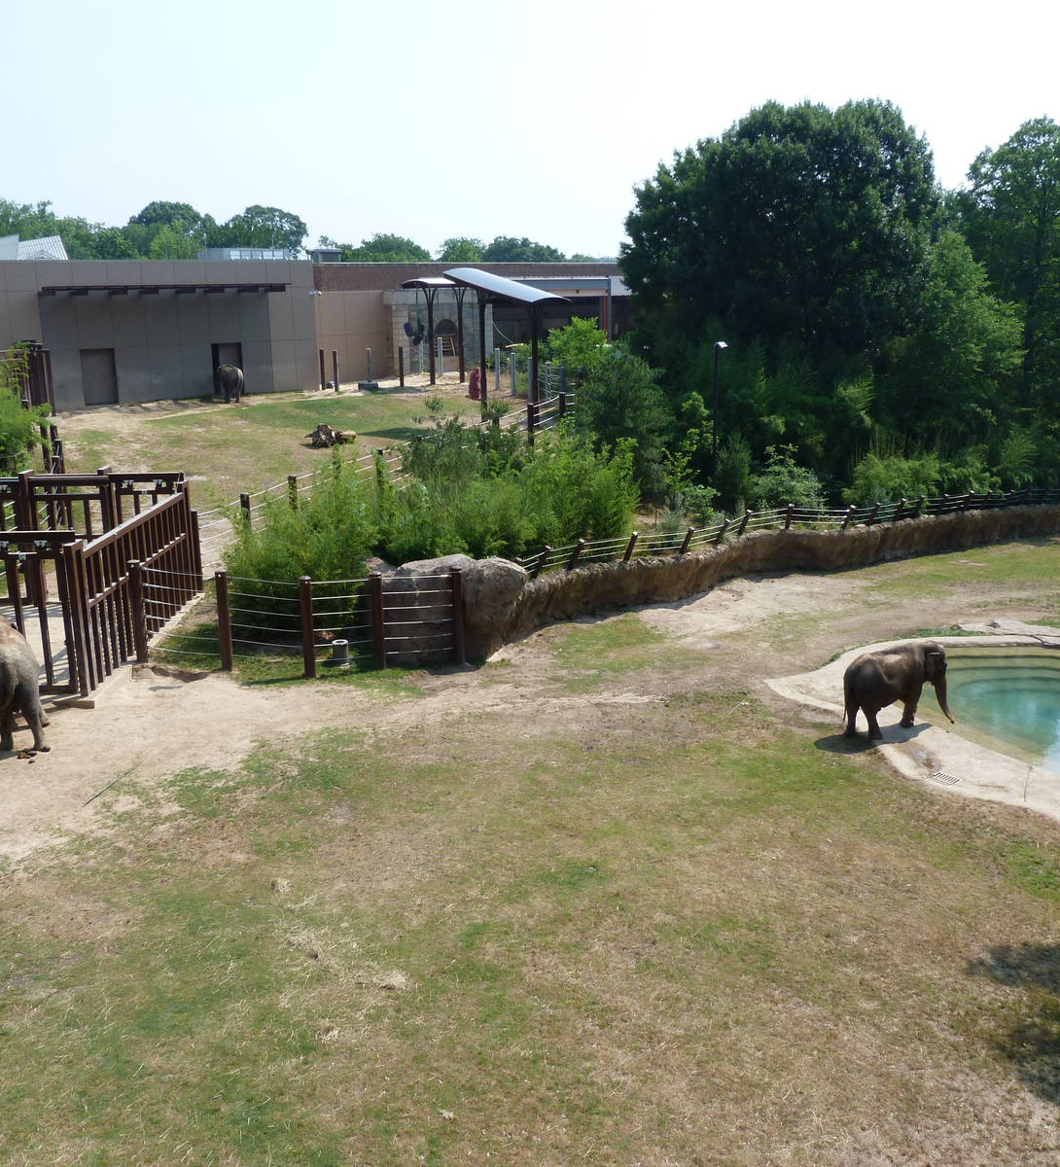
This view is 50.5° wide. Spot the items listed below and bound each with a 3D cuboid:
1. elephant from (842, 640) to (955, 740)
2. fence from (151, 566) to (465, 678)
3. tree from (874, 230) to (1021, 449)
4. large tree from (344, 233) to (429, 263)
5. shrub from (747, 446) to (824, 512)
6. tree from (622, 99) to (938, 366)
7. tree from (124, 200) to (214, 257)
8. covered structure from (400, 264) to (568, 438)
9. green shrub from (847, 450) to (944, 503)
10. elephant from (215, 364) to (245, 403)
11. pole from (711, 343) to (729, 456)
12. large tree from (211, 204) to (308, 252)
[{"bbox_3d":[9.344,2.611,28.599,2.950,2.300,1.100,-7,15,-22],"label":"elephant"},{"bbox_3d":[-5.926,1.037,30.117,8.400,2.650,1.000,-1,14,-1],"label":"fence"},{"bbox_3d":[23.059,-12.940,61.694,7.800,11.969,7.000,4,15,20],"label":"tree"},{"bbox_3d":[-17.790,-36.190,141.330,10.370,14.870,9.850,-2,14,-7],"label":"large tree"},{"bbox_3d":[11.020,-4.350,48.530,3.330,3.010,2.830,2,14,13],"label":"shrub"},{"bbox_3d":[13.430,-16.610,60.520,16.510,17.690,14.860,2,14,12],"label":"tree"},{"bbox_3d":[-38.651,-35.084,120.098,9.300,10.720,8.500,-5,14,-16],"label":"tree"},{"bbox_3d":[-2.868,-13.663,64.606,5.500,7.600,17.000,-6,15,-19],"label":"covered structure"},{"bbox_3d":[16.740,-4.650,51.540,4.130,2.800,3.100,4,14,18],"label":"green shrub"},{"bbox_3d":[-18.931,-12.766,71.623,1.400,2.400,2.900,-7,15,-23],"label":"elephant"},{"bbox_3d":[9.172,-8.600,54.523,0.750,6.083,0.400,5,15,23],"label":"pole"},{"bbox_3d":[-30.730,-34.460,129.430,10.530,17.420,10.000,-4,14,-12],"label":"large tree"}]

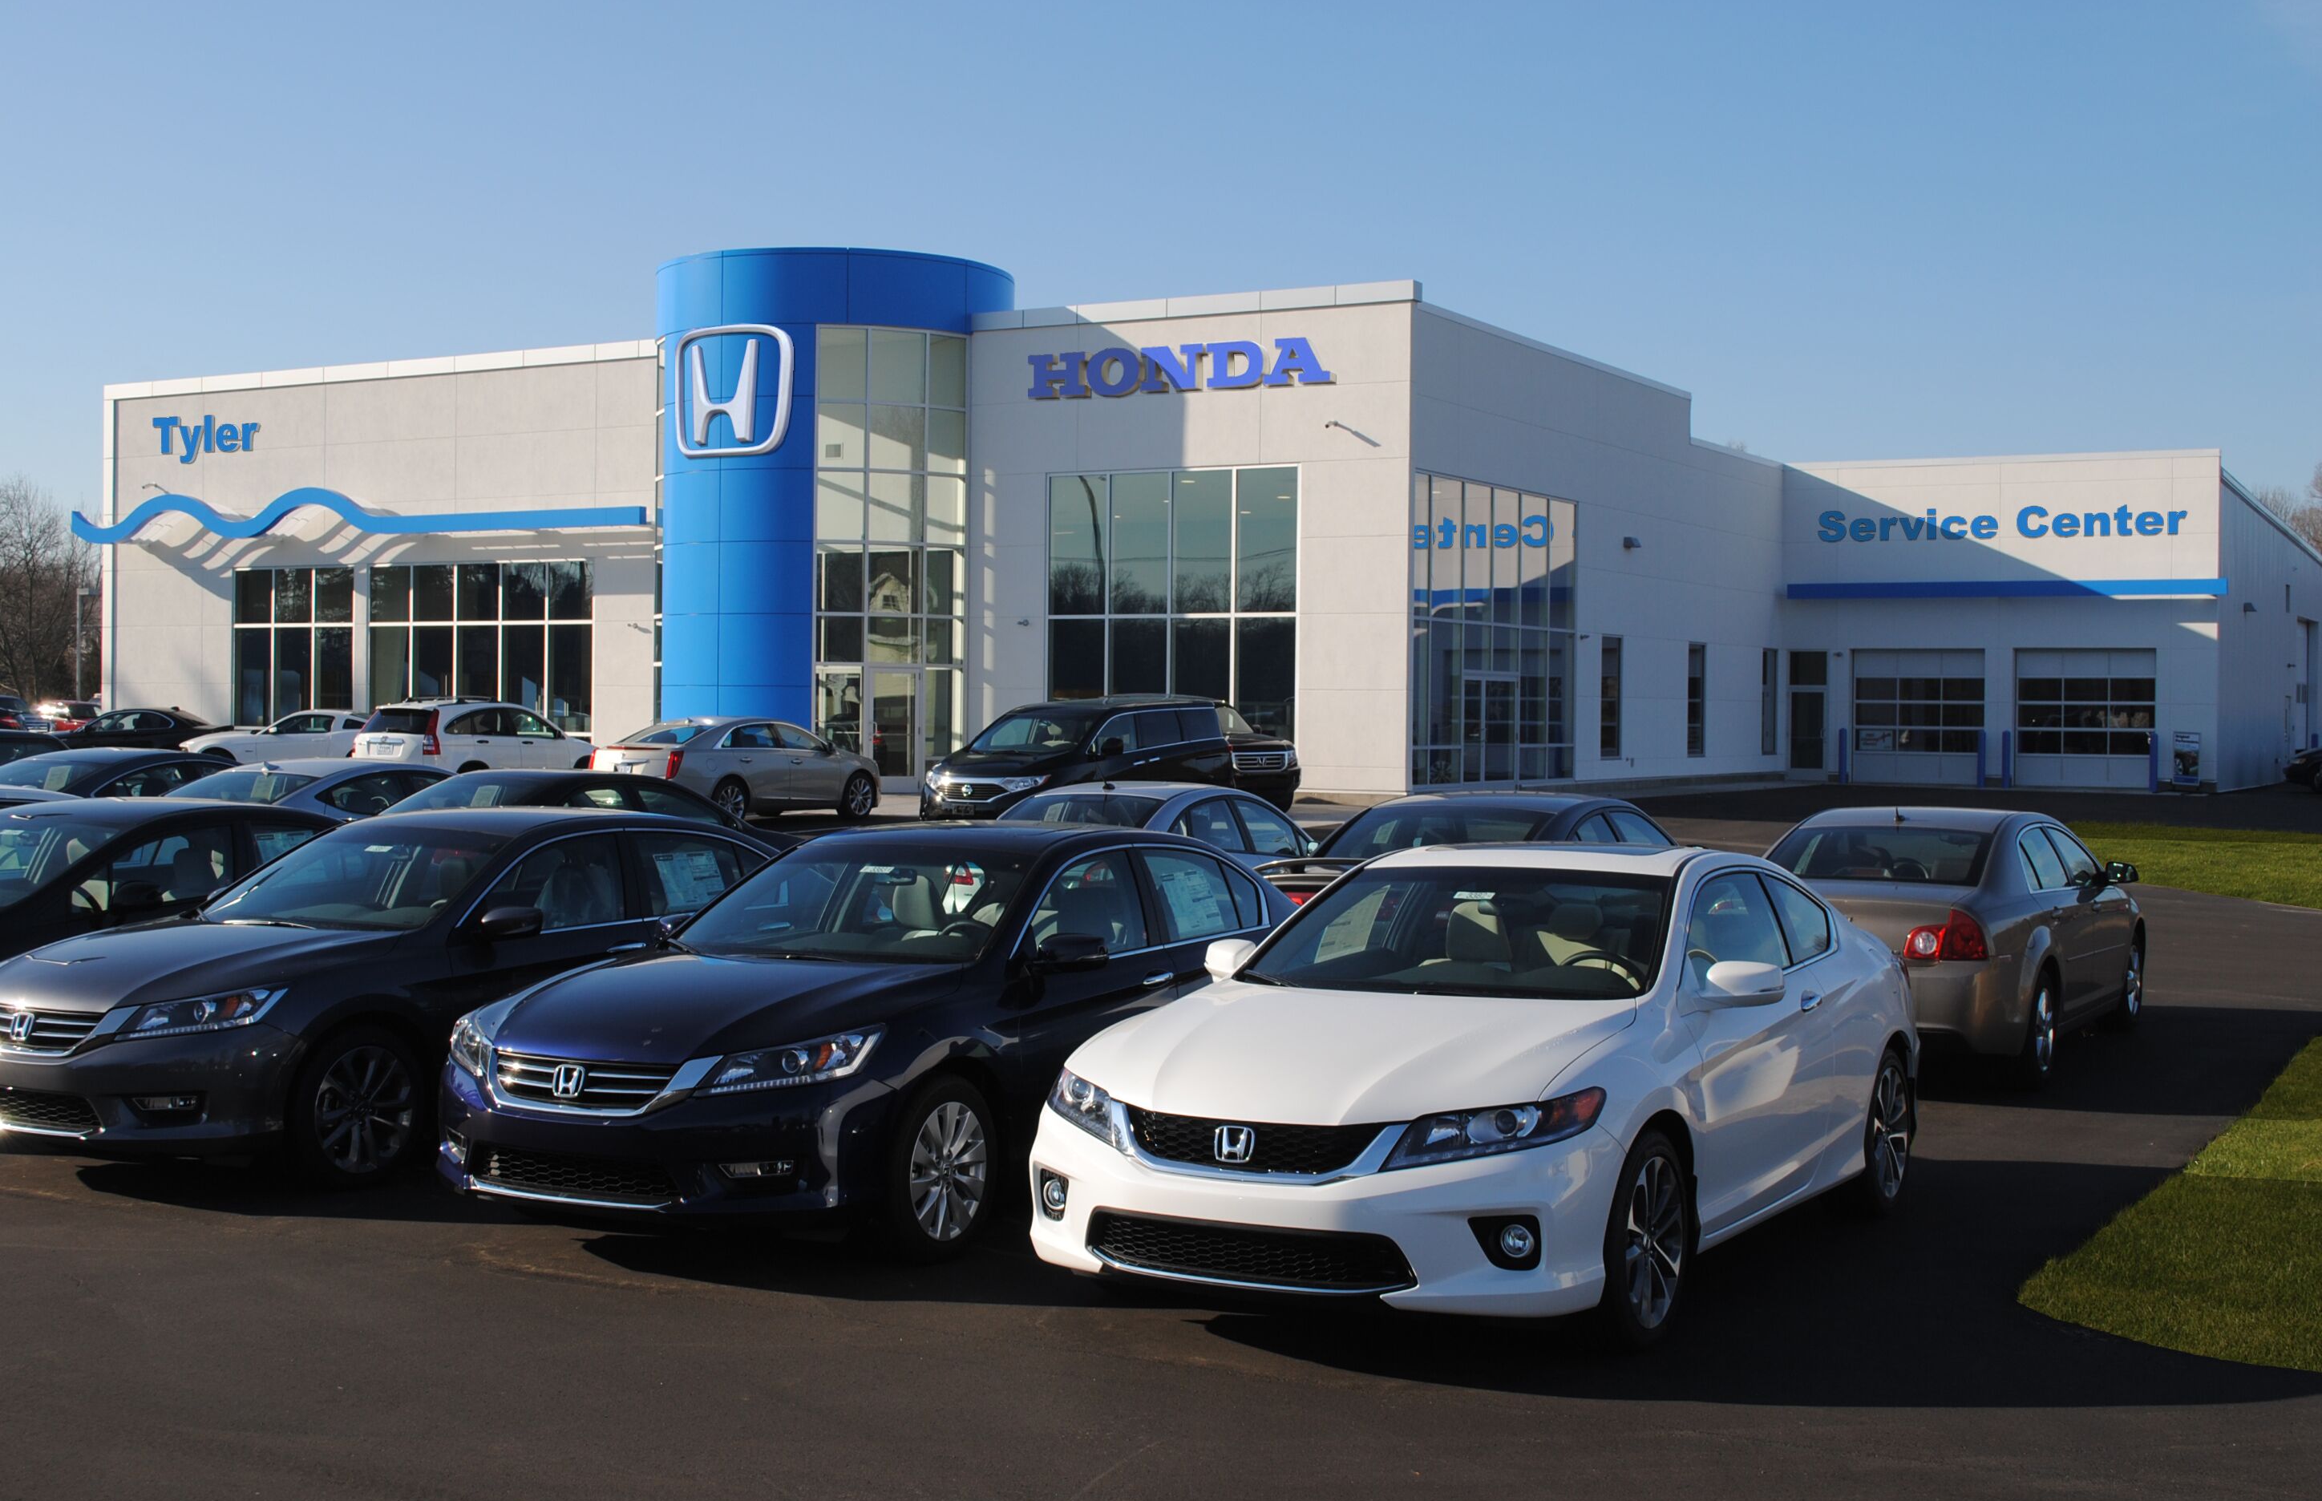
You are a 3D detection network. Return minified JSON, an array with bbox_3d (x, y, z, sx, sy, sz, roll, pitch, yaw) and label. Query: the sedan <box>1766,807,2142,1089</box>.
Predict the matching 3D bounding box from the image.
[{"bbox_3d":[4.630,1.073,15.000,1.786,1.451,4.872,1,1,30],"label":"sedan"}]

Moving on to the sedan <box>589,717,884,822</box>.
[{"bbox_3d":[-6.071,0.278,36.796,1.852,1.510,5.131,1,1,32],"label":"sedan"}]

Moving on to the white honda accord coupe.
[{"bbox_3d":[1.407,1.072,9.129,1.849,1.435,4.806,1,1,30],"label":"white honda accord coupe"}]

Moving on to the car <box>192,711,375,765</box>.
[{"bbox_3d":[-17.056,-0.086,50.228,4.778,1.400,1.877,0,1,-11],"label":"car"}]

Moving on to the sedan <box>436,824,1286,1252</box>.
[{"bbox_3d":[-0.792,1.033,10.341,1.849,1.466,4.862,1,1,29],"label":"sedan"}]

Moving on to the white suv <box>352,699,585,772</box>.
[{"bbox_3d":[-11.212,0.019,42.102,1.820,1.680,4.550,1,1,29],"label":"white suv"}]

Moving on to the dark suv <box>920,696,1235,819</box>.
[{"bbox_3d":[-1.042,0.253,33.119,1.971,1.830,5.100,1,1,33],"label":"dark suv"}]

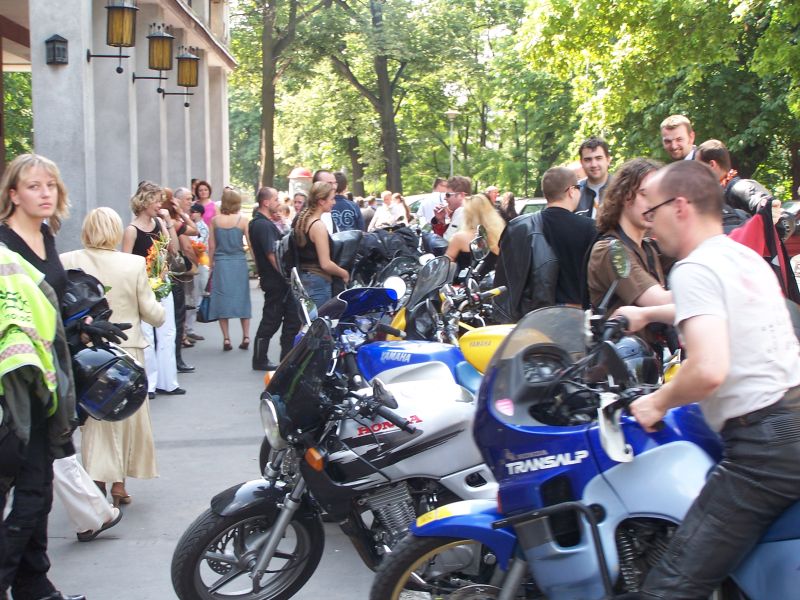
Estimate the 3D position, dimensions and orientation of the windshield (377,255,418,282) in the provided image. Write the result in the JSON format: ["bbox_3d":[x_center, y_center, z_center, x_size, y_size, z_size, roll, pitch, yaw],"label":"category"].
[{"bbox_3d":[-0.009,-0.134,9.200,0.220,0.250,0.370,-1,4,3],"label":"windshield"}]

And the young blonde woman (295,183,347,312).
[{"bbox_3d":[-0.558,0.019,11.000,0.370,1.700,0.430,-2,4,-17],"label":"young blonde woman"}]

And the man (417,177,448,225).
[{"bbox_3d":[0.454,-0.553,18.361,0.520,1.795,0.360,2,5,37],"label":"man"}]

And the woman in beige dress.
[{"bbox_3d":[-1.553,0.308,8.354,0.560,1.600,0.400,0,4,6],"label":"woman in beige dress"}]

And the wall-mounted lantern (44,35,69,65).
[{"bbox_3d":[-3.703,-2.702,16.700,0.225,0.315,0.170,-1,4,-1],"label":"wall-mounted lantern"}]

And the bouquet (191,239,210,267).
[{"bbox_3d":[-2.190,-0.521,17.000,0.210,0.310,0.200,-1,4,0],"label":"bouquet"}]

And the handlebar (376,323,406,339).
[{"bbox_3d":[-0.035,0.136,6.800,0.055,0.050,0.170,3,-12,46],"label":"handlebar"}]

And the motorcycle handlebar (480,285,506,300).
[{"bbox_3d":[0.480,-0.039,7.900,0.170,0.050,0.055,-21,13,-29],"label":"motorcycle handlebar"}]

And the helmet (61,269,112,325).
[{"bbox_3d":[-1.191,0.002,5.900,0.260,0.270,0.320,-21,12,-14],"label":"helmet"}]

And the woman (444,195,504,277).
[{"bbox_3d":[0.556,0.028,11.254,0.500,1.600,0.340,0,4,6],"label":"woman"}]

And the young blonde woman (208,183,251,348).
[{"bbox_3d":[-1.763,-0.325,16.158,0.480,1.693,0.330,-1,4,-3],"label":"young blonde woman"}]

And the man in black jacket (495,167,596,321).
[{"bbox_3d":[0.772,0.168,8.159,0.550,1.737,0.380,1,4,21],"label":"man in black jacket"}]

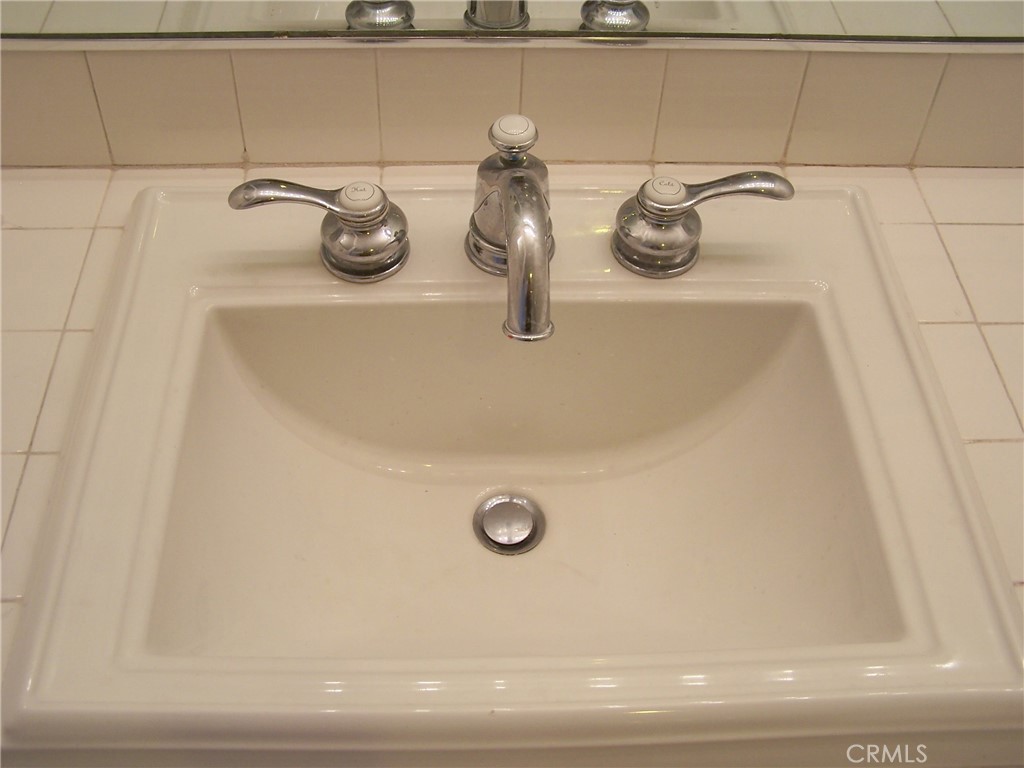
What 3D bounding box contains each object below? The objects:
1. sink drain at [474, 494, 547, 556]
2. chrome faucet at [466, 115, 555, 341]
[{"bbox_3d":[-0.002,0.103,0.828,0.053,0.018,0.053,-1,49,-2],"label":"sink drain"},{"bbox_3d":[0.005,-0.095,0.734,0.063,0.112,0.170,-3,50,-4],"label":"chrome faucet"}]

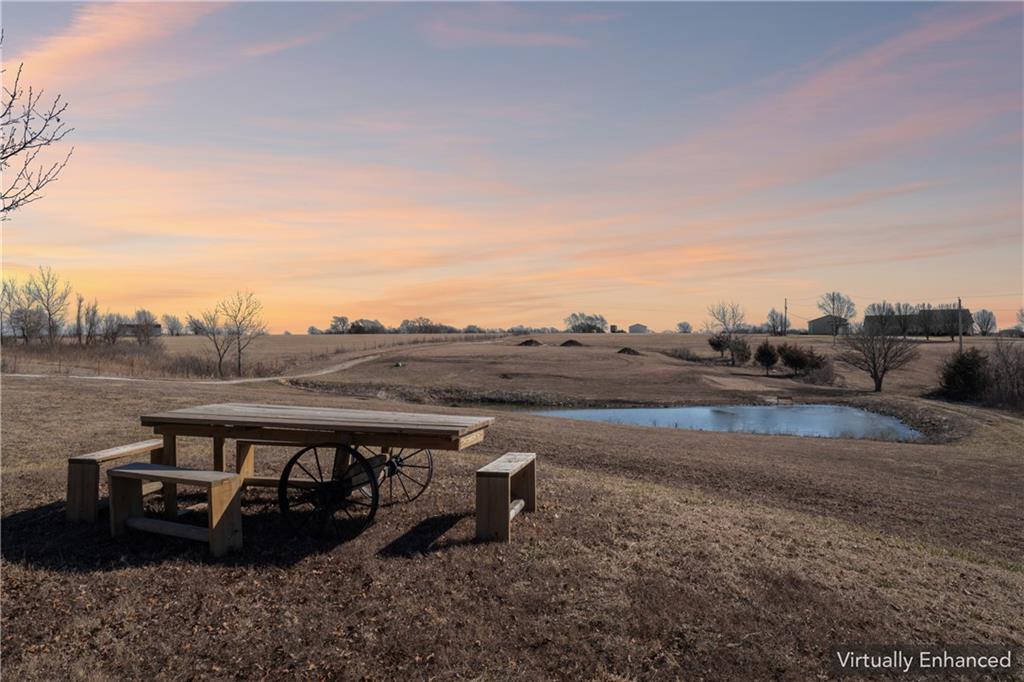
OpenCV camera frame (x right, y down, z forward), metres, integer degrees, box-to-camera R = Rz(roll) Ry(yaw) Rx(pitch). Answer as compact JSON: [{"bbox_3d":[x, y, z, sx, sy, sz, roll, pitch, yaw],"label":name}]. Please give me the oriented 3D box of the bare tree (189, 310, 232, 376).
[{"bbox_3d":[-21.278,0.246,48.000,2.954,4.783,2.807,0,1,0],"label":"bare tree"}]

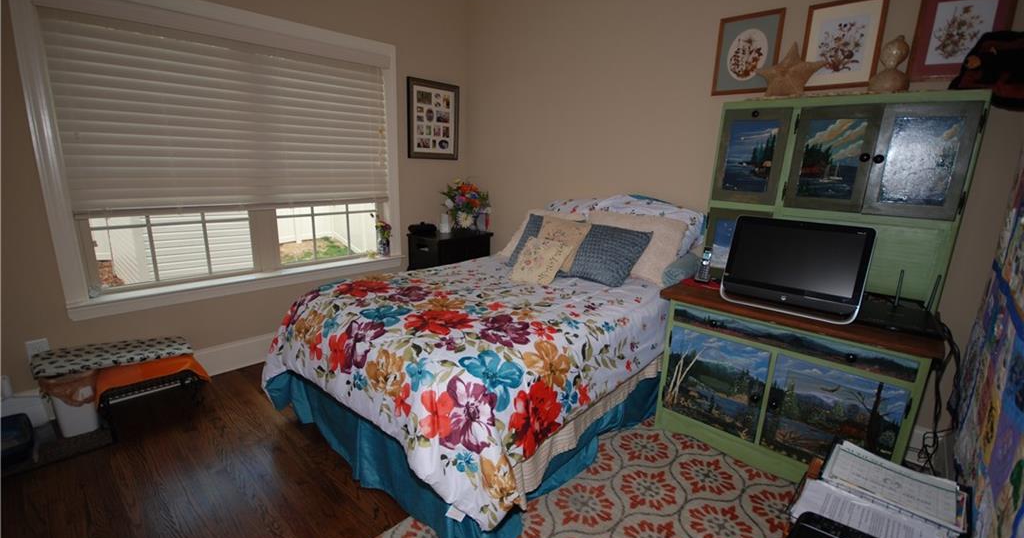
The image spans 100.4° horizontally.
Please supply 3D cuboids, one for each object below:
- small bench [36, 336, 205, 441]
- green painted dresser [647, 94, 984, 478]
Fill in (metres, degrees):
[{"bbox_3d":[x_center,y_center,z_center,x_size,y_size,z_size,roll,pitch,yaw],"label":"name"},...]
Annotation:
[{"bbox_3d":[-1.897,0.564,2.102,0.383,0.380,0.583,13,17,40],"label":"small bench"},{"bbox_3d":[1.288,0.062,1.963,0.962,1.593,0.689,12,17,38],"label":"green painted dresser"}]

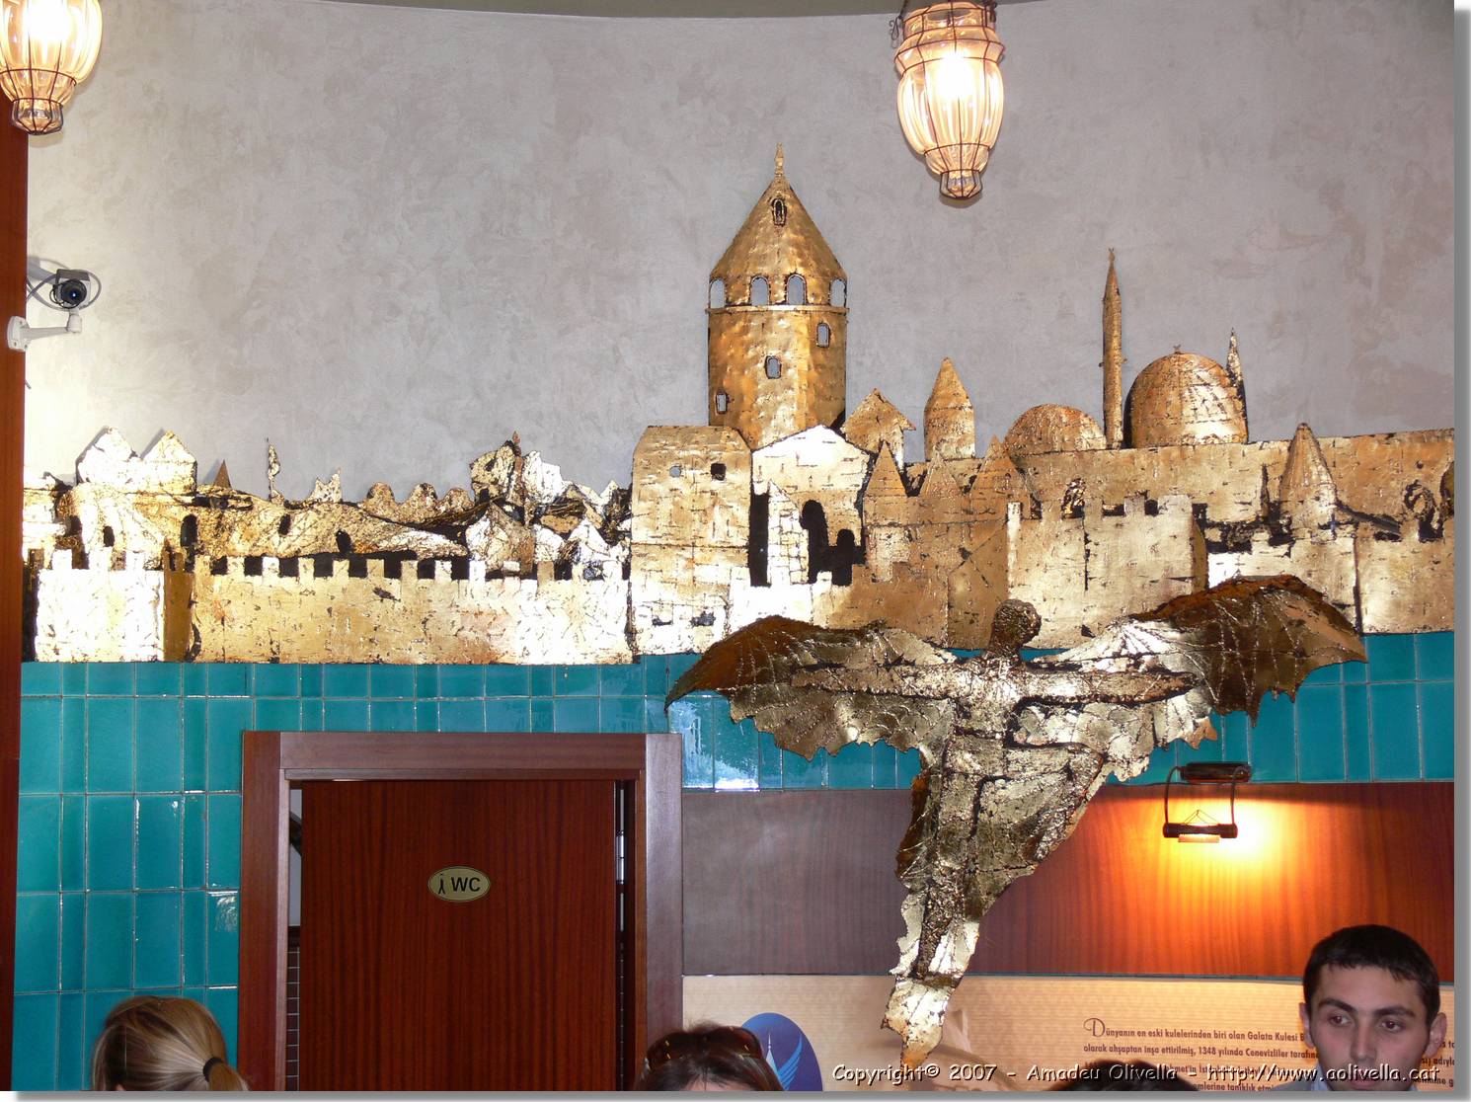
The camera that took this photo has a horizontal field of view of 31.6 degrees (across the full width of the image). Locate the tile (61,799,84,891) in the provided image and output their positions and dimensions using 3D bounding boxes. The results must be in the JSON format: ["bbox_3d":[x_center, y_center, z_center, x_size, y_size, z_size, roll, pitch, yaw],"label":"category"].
[{"bbox_3d":[-1.399,0.618,5.489,0.049,0.200,0.010,1,-6,-14],"label":"tile"}]

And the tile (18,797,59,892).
[{"bbox_3d":[-1.458,0.614,5.431,0.089,0.198,0.009,1,-6,-15],"label":"tile"}]

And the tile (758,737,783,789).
[{"bbox_3d":[0.077,0.414,5.590,0.047,0.194,0.009,-1,-6,5],"label":"tile"}]

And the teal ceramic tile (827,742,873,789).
[{"bbox_3d":[0.248,0.416,5.576,0.098,0.195,0.010,-1,-6,9],"label":"teal ceramic tile"}]

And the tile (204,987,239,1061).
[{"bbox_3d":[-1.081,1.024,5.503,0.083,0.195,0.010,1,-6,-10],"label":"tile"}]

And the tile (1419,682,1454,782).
[{"bbox_3d":[1.436,0.364,5.248,0.095,0.195,0.009,-3,-6,23],"label":"tile"}]

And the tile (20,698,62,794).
[{"bbox_3d":[-1.460,0.410,5.452,0.087,0.200,0.009,1,-6,-15],"label":"tile"}]

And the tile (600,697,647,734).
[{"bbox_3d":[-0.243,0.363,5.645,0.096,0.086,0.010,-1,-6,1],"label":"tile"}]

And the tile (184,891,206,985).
[{"bbox_3d":[-1.148,0.822,5.511,0.050,0.200,0.010,1,-6,-11],"label":"tile"}]

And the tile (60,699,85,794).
[{"bbox_3d":[-1.403,0.414,5.509,0.049,0.200,0.010,1,-6,-14],"label":"tile"}]

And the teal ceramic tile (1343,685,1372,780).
[{"bbox_3d":[1.274,0.372,5.314,0.050,0.192,0.009,-3,-6,21],"label":"teal ceramic tile"}]

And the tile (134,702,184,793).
[{"bbox_3d":[-1.229,0.415,5.535,0.099,0.200,0.010,1,-6,-12],"label":"tile"}]

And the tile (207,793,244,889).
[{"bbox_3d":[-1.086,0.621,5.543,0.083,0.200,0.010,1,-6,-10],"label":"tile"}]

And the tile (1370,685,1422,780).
[{"bbox_3d":[1.357,0.374,5.335,0.096,0.200,0.010,-3,-6,21],"label":"tile"}]

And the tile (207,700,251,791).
[{"bbox_3d":[-1.084,0.418,5.574,0.096,0.200,0.010,0,-6,-10],"label":"tile"}]

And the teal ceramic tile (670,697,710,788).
[{"bbox_3d":[-0.096,0.418,5.635,0.096,0.200,0.010,-1,-6,3],"label":"teal ceramic tile"}]

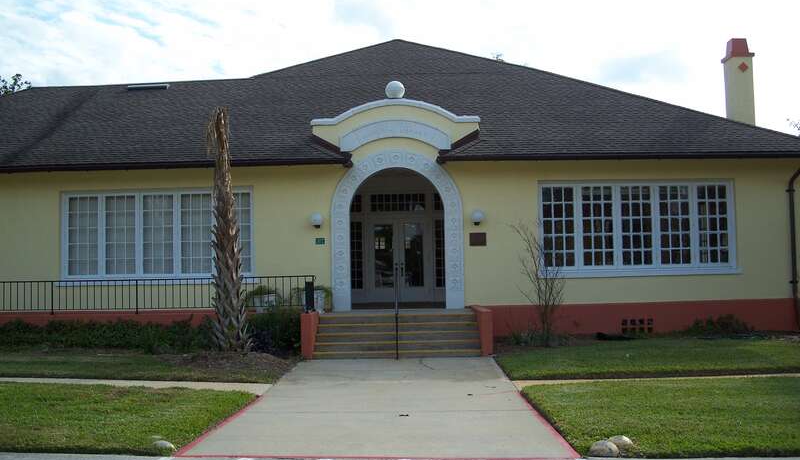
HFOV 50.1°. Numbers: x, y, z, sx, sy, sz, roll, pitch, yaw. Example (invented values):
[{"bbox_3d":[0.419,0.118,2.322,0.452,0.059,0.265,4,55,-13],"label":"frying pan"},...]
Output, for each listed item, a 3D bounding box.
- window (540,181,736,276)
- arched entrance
[{"bbox_3d":[5.738,-0.028,20.625,4.738,2.342,0.150,-1,-3,1],"label":"window"},{"bbox_3d":[-0.047,0.028,20.900,3.212,3.845,0.500,-1,-3,1],"label":"arched entrance"}]

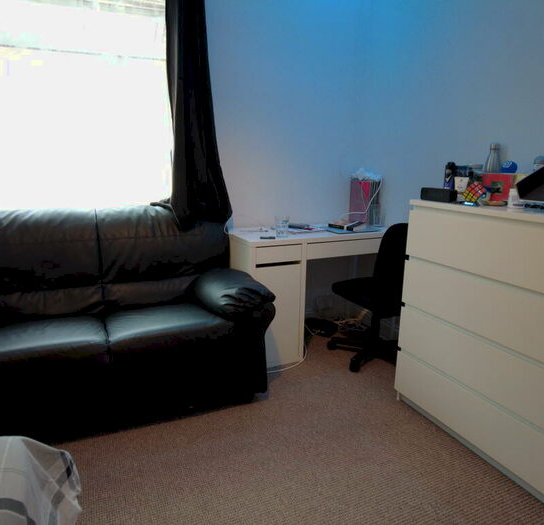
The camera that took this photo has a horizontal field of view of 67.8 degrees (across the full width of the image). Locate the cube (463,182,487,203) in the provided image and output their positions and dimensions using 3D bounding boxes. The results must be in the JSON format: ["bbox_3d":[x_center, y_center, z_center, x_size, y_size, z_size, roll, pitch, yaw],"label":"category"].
[{"bbox_3d":[0.832,-0.288,1.660,0.058,0.058,0.058,-38,68,-11],"label":"cube"}]

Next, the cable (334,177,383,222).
[{"bbox_3d":[0.599,-0.420,2.841,0.310,0.300,0.180,-6,14,-24],"label":"cable"}]

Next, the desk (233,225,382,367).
[{"bbox_3d":[0.267,0.163,2.734,1.050,0.750,0.500,-6,14,-24],"label":"desk"}]

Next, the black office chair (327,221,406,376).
[{"bbox_3d":[0.667,0.163,2.453,0.550,0.880,0.580,-6,14,-24],"label":"black office chair"}]

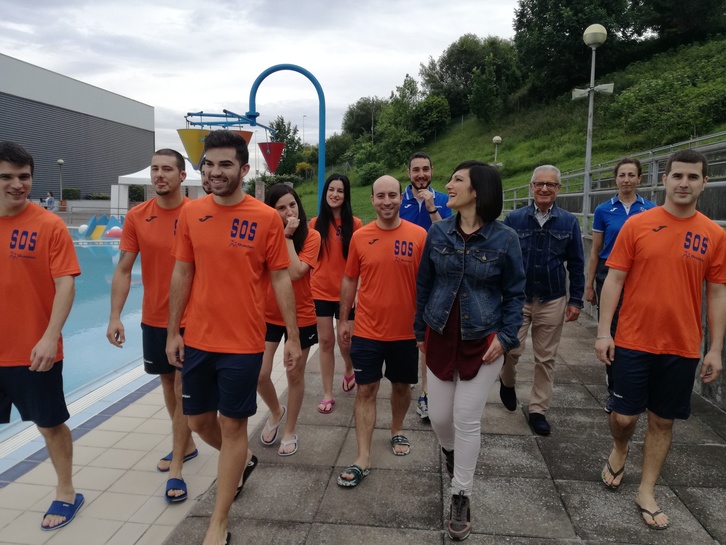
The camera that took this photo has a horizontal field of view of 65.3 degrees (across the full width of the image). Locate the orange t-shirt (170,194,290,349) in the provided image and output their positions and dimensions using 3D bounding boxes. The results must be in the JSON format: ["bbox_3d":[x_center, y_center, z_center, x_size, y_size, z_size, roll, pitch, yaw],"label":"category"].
[{"bbox_3d":[-0.576,-0.002,2.510,0.510,0.690,0.290,1,7,6],"label":"orange t-shirt"}]

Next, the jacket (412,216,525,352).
[{"bbox_3d":[0.518,0.058,2.730,0.500,0.620,0.310,2,7,16],"label":"jacket"}]

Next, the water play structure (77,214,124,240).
[{"bbox_3d":[-12.646,-2.184,27.500,2.500,1.250,2.000,-1,7,-8],"label":"water play structure"}]

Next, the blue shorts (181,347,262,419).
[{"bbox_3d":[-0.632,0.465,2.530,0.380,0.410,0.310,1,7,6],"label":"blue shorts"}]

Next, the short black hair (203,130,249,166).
[{"bbox_3d":[-0.578,-0.521,2.400,0.175,0.160,0.200,2,7,15],"label":"short black hair"}]

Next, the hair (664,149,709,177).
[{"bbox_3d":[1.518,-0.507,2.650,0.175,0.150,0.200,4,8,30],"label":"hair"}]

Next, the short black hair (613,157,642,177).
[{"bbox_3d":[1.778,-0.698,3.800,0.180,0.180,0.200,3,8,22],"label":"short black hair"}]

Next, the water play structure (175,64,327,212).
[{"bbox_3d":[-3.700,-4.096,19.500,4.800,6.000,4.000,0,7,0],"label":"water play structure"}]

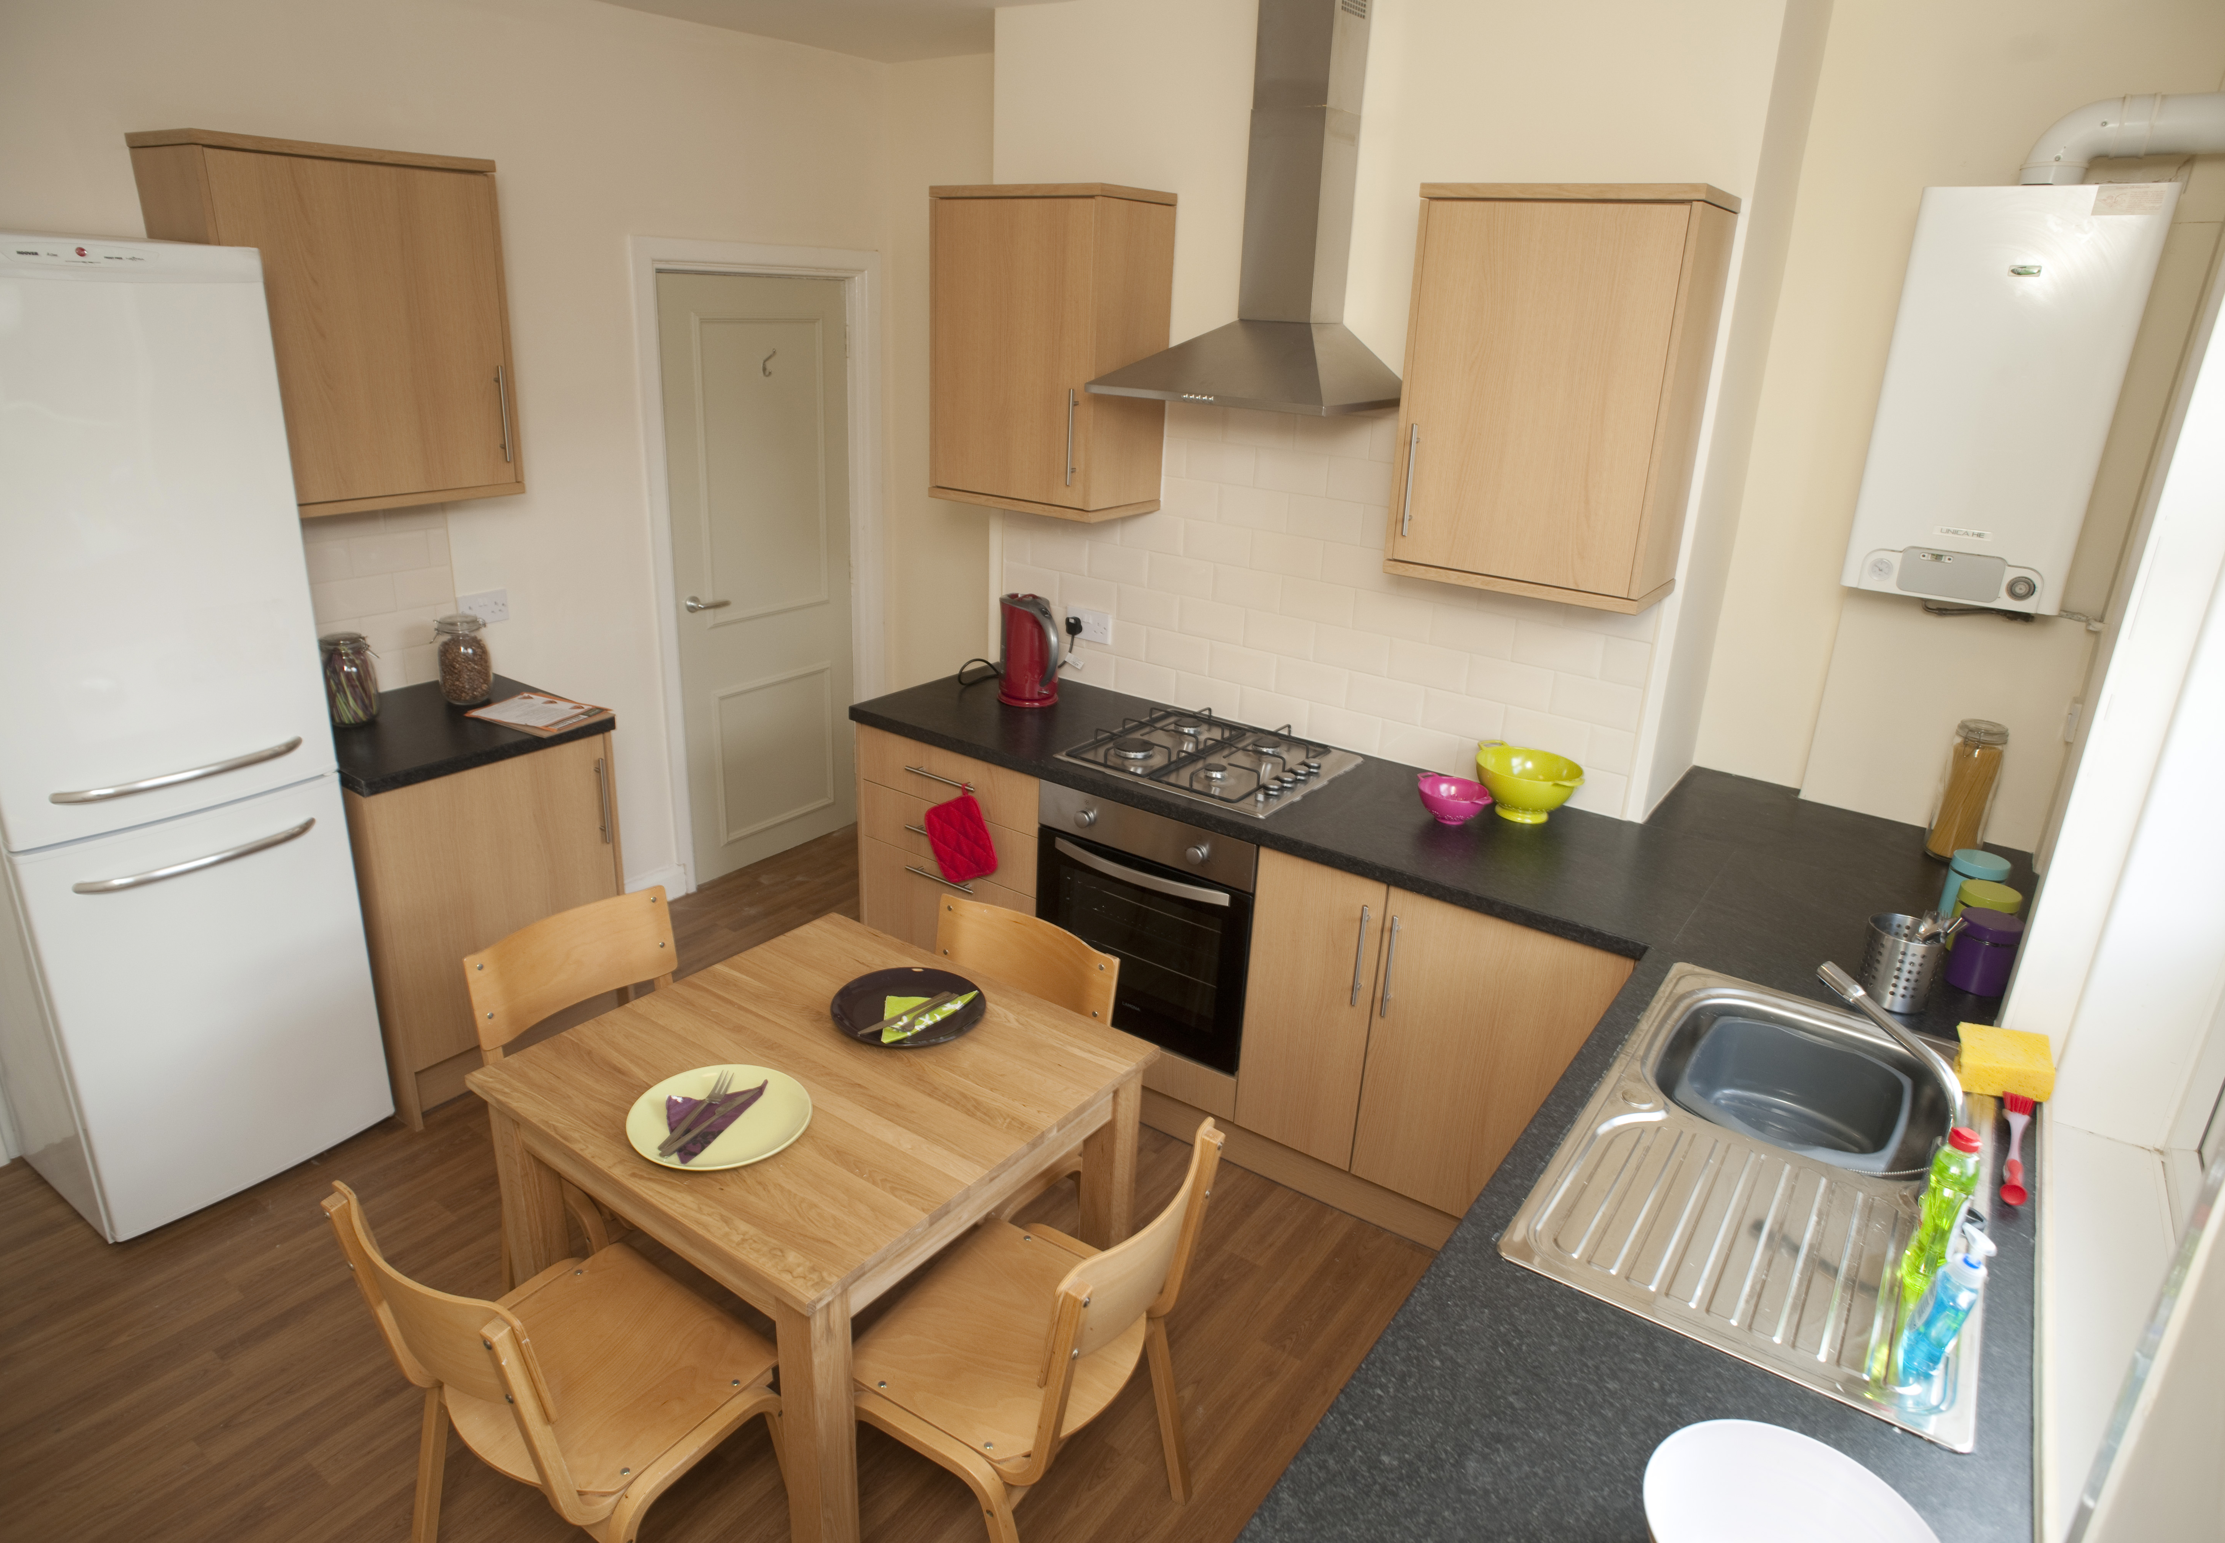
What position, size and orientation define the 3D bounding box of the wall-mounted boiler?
[{"bbox_3d":[1.735,-0.731,2.517,0.392,0.765,0.310,16,25,32],"label":"wall-mounted boiler"}]

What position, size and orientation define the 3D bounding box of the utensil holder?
[{"bbox_3d":[1.323,0.322,2.156,0.108,0.125,0.108,16,24,32],"label":"utensil holder"}]

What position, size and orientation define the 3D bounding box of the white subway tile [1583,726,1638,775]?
[{"bbox_3d":[1.120,-0.050,2.883,0.095,0.100,0.010,16,24,32],"label":"white subway tile"}]

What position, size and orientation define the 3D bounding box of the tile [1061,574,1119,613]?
[{"bbox_3d":[-0.067,-0.490,3.604,0.200,0.100,0.010,16,25,32],"label":"tile"}]

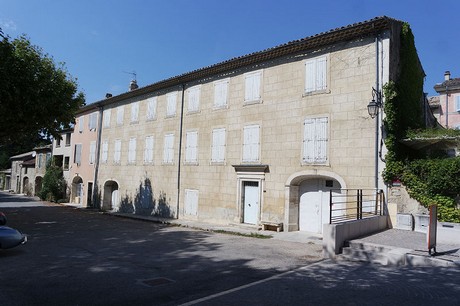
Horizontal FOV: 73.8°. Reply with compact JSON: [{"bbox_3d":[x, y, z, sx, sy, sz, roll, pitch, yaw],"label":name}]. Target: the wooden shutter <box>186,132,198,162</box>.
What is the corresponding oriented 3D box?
[{"bbox_3d":[-2.406,-0.355,19.676,1.187,1.975,0.140,-2,-6,43],"label":"wooden shutter"}]

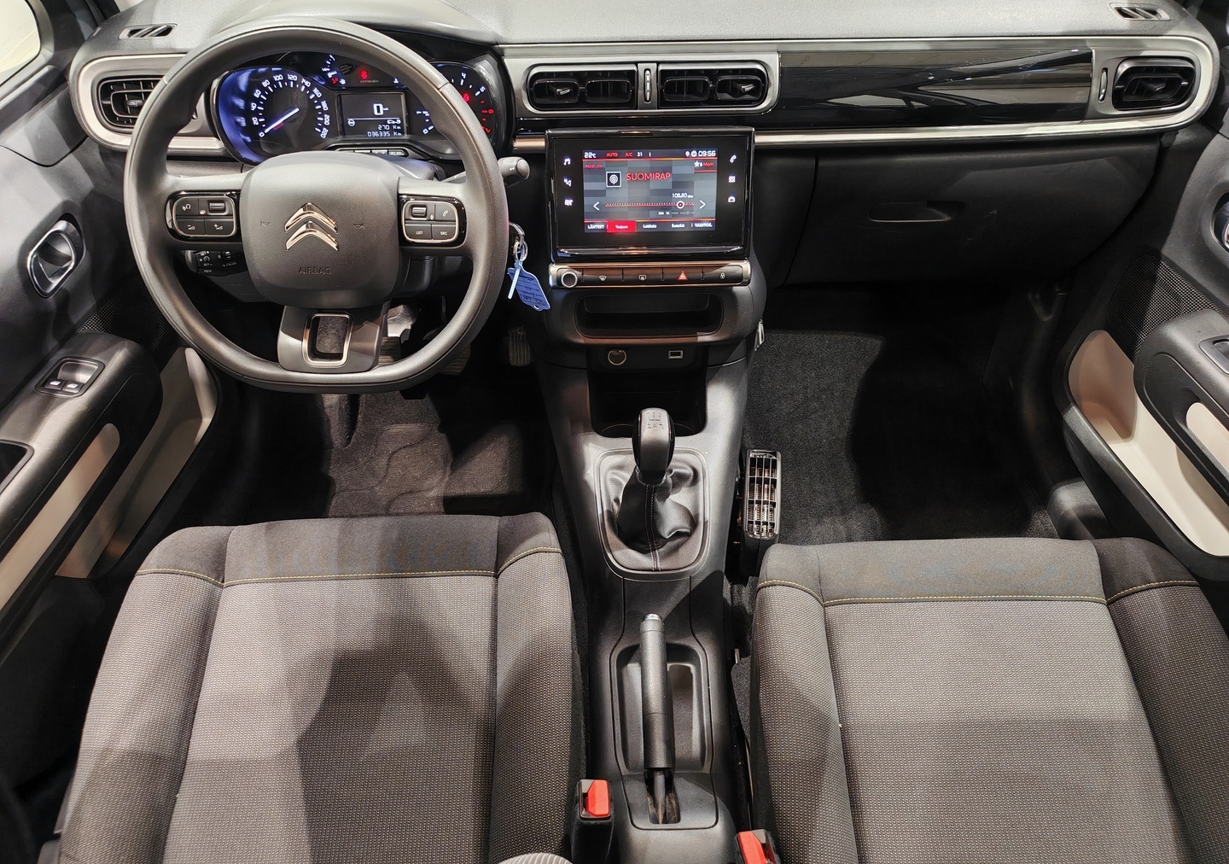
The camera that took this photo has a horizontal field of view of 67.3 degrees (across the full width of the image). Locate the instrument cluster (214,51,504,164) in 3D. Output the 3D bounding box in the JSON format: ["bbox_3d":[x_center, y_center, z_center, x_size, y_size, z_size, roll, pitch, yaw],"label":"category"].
[{"bbox_3d":[-0.298,-0.380,1.086,0.325,0.125,0.085,-1,20,0],"label":"instrument cluster"}]

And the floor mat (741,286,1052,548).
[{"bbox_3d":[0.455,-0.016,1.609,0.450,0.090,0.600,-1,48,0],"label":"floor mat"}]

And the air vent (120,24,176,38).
[{"bbox_3d":[-0.539,-0.463,1.067,0.056,0.014,0.036,-1,48,0],"label":"air vent"}]

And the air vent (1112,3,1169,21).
[{"bbox_3d":[0.612,-0.487,1.073,0.056,0.014,0.036,-1,48,0],"label":"air vent"}]

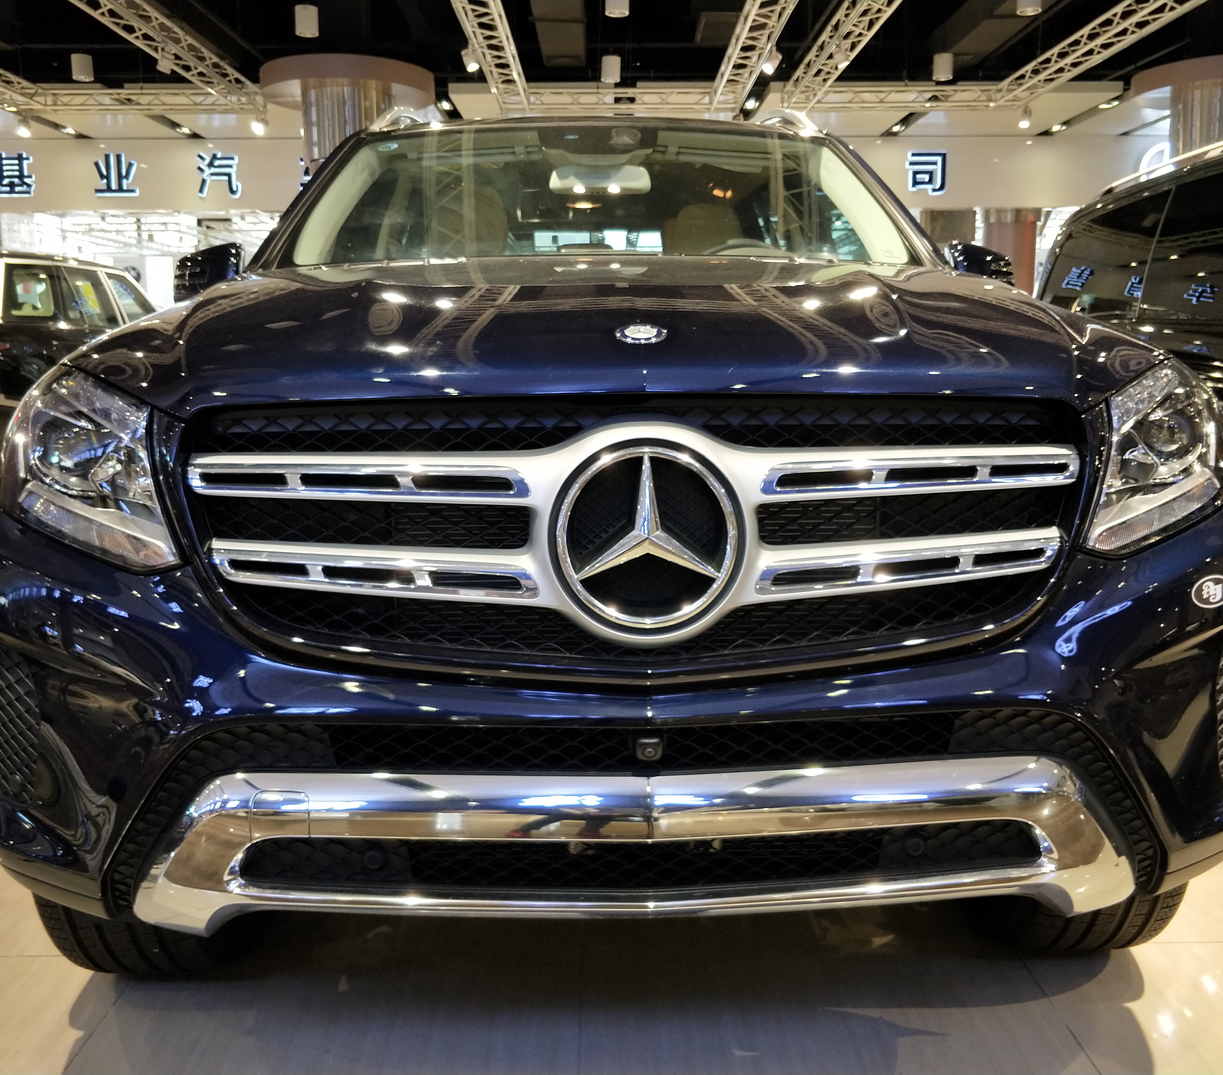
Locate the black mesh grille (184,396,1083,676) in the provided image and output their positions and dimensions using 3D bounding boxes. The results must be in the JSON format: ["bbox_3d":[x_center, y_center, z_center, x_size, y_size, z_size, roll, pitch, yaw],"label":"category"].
[{"bbox_3d":[0.034,-0.008,1.078,0.965,0.285,0.140,-1,10,-2],"label":"black mesh grille"}]

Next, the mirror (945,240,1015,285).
[{"bbox_3d":[0.928,-0.676,2.670,0.200,0.175,0.150,-1,10,-2],"label":"mirror"}]

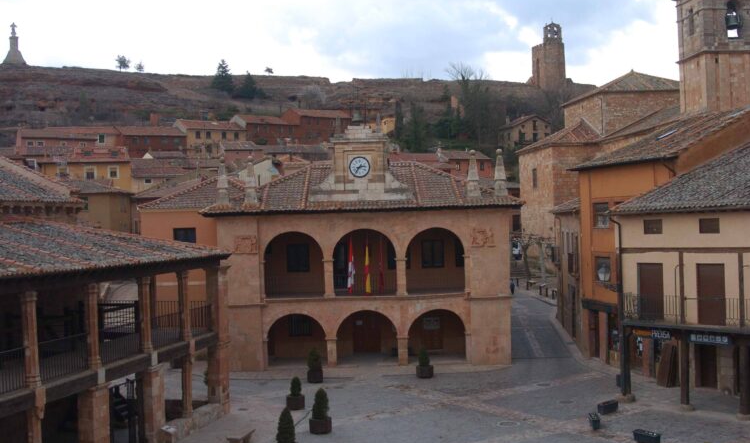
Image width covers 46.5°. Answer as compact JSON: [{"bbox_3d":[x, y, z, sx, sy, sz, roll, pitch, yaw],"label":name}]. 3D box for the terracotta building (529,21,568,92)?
[{"bbox_3d":[47.556,-44.695,238.000,6.800,18.000,7.000,-2,0,-17],"label":"terracotta building"}]

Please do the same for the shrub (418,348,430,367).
[{"bbox_3d":[2.454,6.743,43.297,0.595,0.942,0.595,-2,0,0],"label":"shrub"}]

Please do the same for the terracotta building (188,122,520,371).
[{"bbox_3d":[-0.750,1.186,51.163,16.750,13.280,11.200,-2,0,0],"label":"terracotta building"}]

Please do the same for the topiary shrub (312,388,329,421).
[{"bbox_3d":[-2.013,6.811,32.548,0.634,1.174,0.634,-2,0,0],"label":"topiary shrub"}]

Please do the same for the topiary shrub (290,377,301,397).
[{"bbox_3d":[-3.335,6.965,36.866,0.464,0.802,0.464,-2,0,0],"label":"topiary shrub"}]

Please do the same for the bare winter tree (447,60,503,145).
[{"bbox_3d":[20.945,-24.592,182.000,11.500,17.000,10.500,-2,0,0],"label":"bare winter tree"}]

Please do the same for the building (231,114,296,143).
[{"bbox_3d":[-21.257,-17.506,168.000,12.000,6.300,7.500,-2,0,-33],"label":"building"}]

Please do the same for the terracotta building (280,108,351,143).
[{"bbox_3d":[-11.193,-18.298,170.000,12.000,7.500,7.500,-2,0,-34],"label":"terracotta building"}]

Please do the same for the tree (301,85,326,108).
[{"bbox_3d":[-14.296,-28.940,203.000,6.100,5.500,6.000,-2,0,0],"label":"tree"}]

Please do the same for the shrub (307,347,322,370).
[{"bbox_3d":[-2.952,6.728,42.967,0.680,1.009,0.680,-2,0,0],"label":"shrub"}]

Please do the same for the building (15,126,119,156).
[{"bbox_3d":[-53.695,-13.837,152.000,17.000,6.000,8.000,-2,0,-28],"label":"building"}]

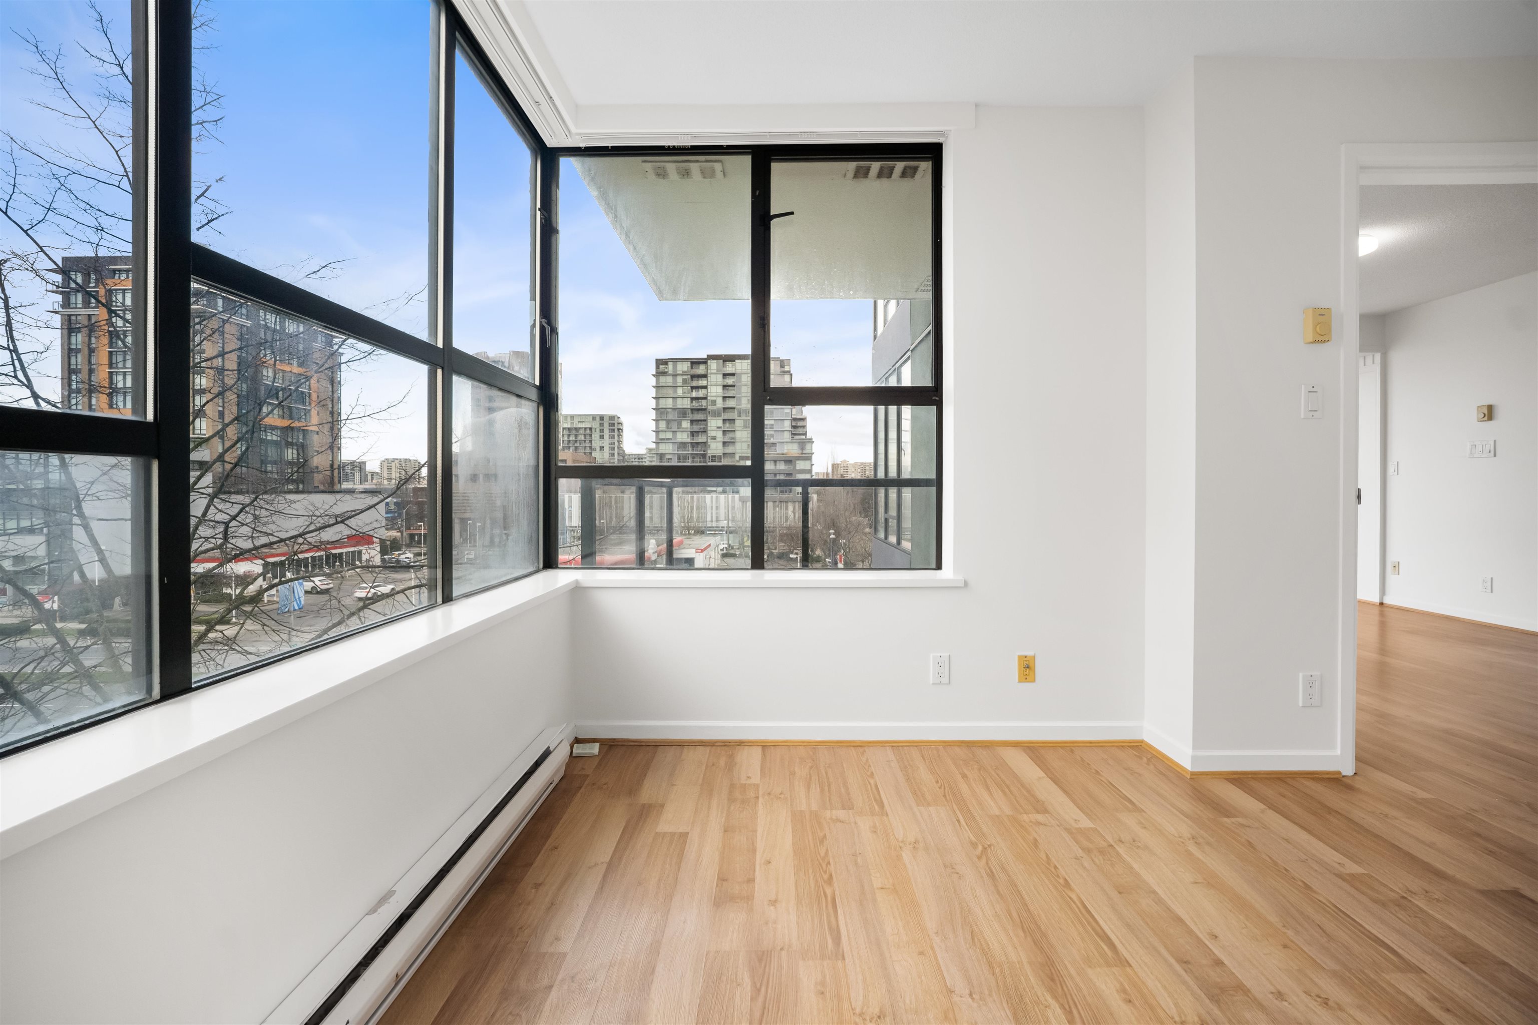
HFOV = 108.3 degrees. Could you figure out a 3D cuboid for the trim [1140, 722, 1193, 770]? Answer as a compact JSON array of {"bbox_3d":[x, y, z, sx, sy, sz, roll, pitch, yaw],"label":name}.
[{"bbox_3d":[1.428,0.833,1.986,0.015,0.078,0.238,0,0,0],"label":"trim"}]

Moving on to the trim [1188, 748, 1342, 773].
[{"bbox_3d":[1.671,0.835,1.872,0.507,0.079,0.015,0,0,0],"label":"trim"}]

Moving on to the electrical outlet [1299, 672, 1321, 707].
[{"bbox_3d":[1.831,0.601,1.876,0.071,0.116,0.008,0,0,0],"label":"electrical outlet"}]

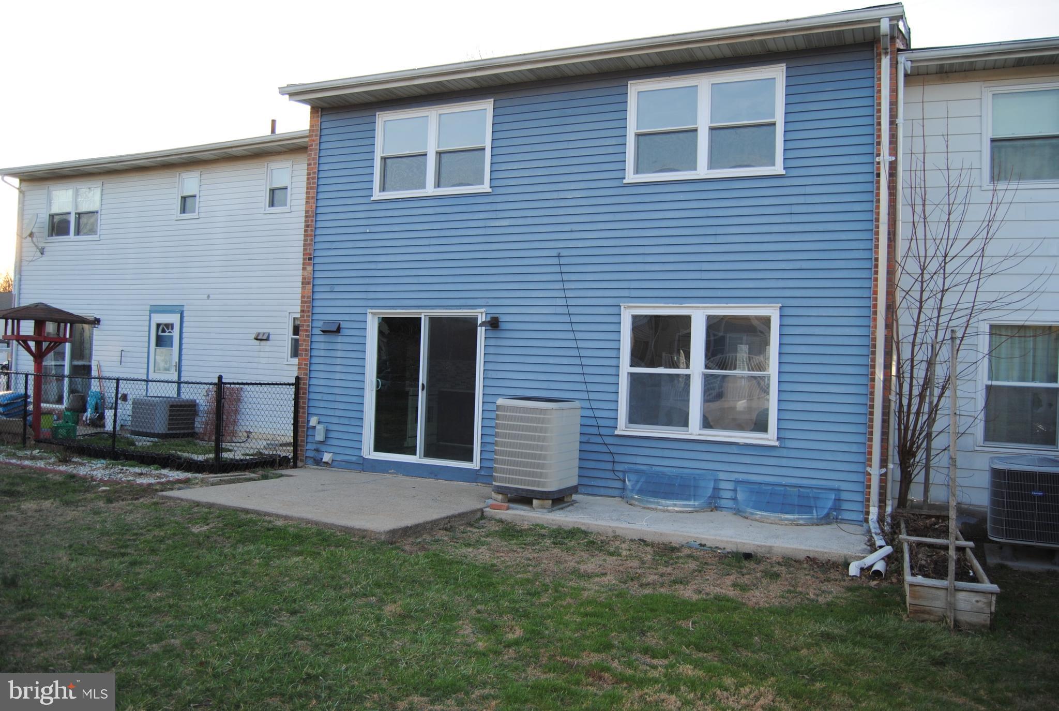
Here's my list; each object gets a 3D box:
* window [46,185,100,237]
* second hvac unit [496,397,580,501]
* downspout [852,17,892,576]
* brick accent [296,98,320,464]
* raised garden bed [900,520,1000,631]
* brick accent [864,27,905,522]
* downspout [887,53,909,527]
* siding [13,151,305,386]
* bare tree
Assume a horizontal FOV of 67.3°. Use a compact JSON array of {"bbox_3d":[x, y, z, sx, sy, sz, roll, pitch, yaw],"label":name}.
[{"bbox_3d":[-9.362,-2.940,16.355,1.660,1.140,0.100,2,-1,25],"label":"window"},{"bbox_3d":[0.107,1.003,8.795,0.720,1.000,0.720,2,-1,24],"label":"second hvac unit"},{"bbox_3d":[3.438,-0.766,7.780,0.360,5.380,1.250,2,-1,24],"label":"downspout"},{"bbox_3d":[-3.105,-1.001,11.472,0.200,5.120,0.220,2,-1,24],"label":"brick accent"},{"bbox_3d":[3.526,1.789,6.831,0.600,0.290,2.700,2,-1,24],"label":"raised garden bed"},{"bbox_3d":[3.756,-0.790,8.449,0.210,5.150,0.220,2,-1,24],"label":"brick accent"},{"bbox_3d":[4.195,-0.755,9.053,0.130,5.400,0.140,2,-1,24],"label":"downspout"},{"bbox_3d":[-7.163,-1.261,15.332,8.427,4.750,0.150,2,-1,25],"label":"siding"},{"bbox_3d":[4.578,-0.406,8.382,1.380,4.300,1.300,2,-1,24],"label":"bare tree"}]

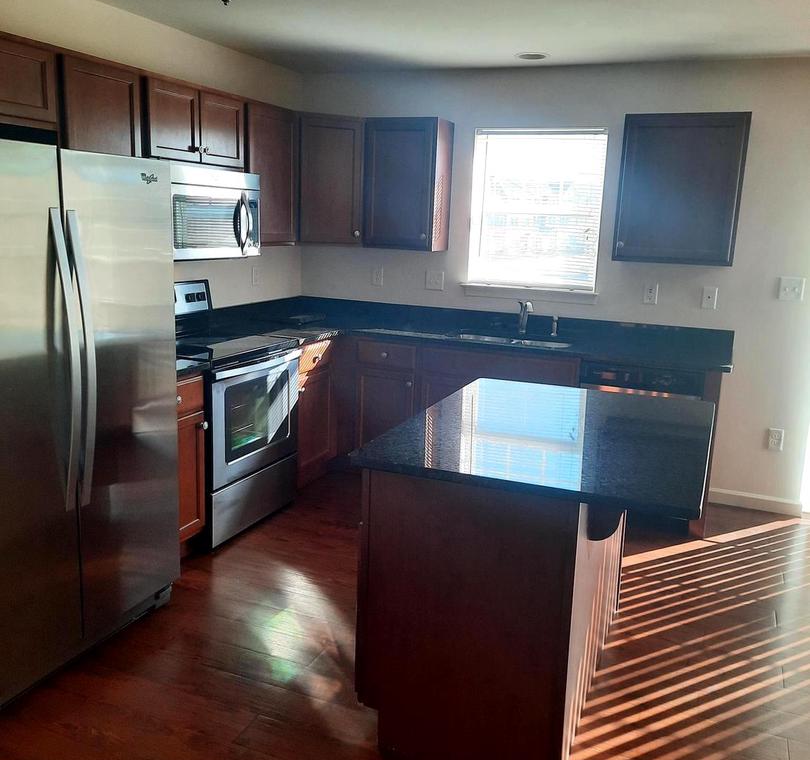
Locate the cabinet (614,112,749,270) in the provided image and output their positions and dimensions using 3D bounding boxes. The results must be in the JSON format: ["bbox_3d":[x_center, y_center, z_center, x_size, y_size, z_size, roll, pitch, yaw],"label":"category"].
[{"bbox_3d":[1.489,-1.018,4.211,0.610,0.763,0.320,7,13,22],"label":"cabinet"}]

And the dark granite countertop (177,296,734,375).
[{"bbox_3d":[0.122,-0.150,3.832,2.776,0.144,2.330,7,13,21],"label":"dark granite countertop"}]

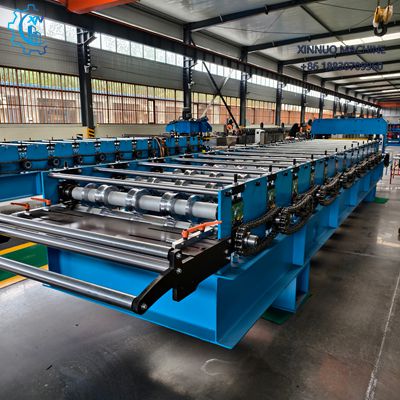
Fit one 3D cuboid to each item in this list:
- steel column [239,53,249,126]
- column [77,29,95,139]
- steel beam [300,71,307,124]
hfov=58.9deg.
[{"bbox_3d":[2.653,-6.179,21.612,0.330,5.750,0.250,7,14,32],"label":"steel column"},{"bbox_3d":[-4.002,-3.954,12.489,0.340,5.750,0.260,7,14,33],"label":"column"},{"bbox_3d":[9.610,-8.462,32.724,0.340,6.200,0.260,7,14,33],"label":"steel beam"}]

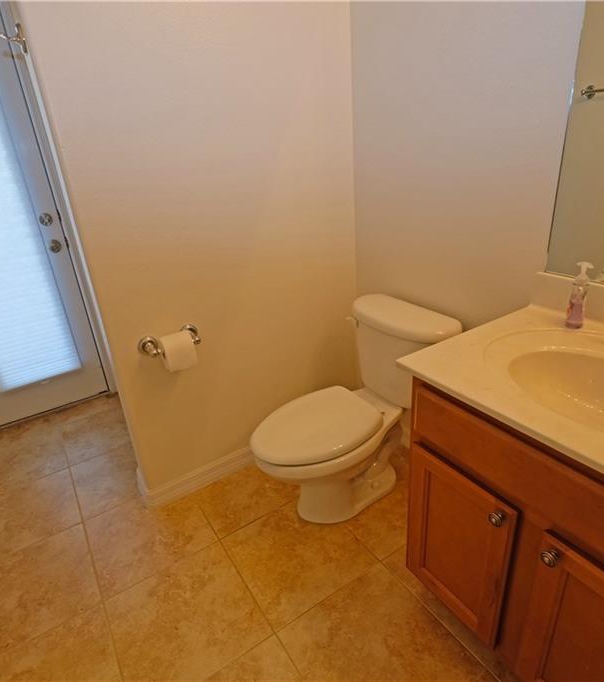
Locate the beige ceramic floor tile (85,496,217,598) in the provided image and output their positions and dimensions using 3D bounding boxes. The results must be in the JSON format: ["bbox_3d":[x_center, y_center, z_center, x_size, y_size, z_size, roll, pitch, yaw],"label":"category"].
[{"bbox_3d":[-0.578,0.723,1.617,0.403,0.010,0.403,-18,27,-29],"label":"beige ceramic floor tile"}]

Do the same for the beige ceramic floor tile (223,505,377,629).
[{"bbox_3d":[-0.017,0.735,1.494,0.403,0.010,0.403,-18,27,-29],"label":"beige ceramic floor tile"}]

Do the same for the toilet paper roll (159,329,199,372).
[{"bbox_3d":[-0.431,0.033,1.496,0.102,0.108,0.108,-17,26,-27],"label":"toilet paper roll"}]

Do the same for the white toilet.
[{"bbox_3d":[0.164,0.291,1.575,0.742,0.715,0.475,-17,26,-27],"label":"white toilet"}]

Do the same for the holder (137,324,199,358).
[{"bbox_3d":[-0.461,0.012,1.515,0.217,0.068,0.092,-17,26,-27],"label":"holder"}]

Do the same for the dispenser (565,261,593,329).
[{"bbox_3d":[0.702,-0.118,1.072,0.045,0.163,0.055,-6,23,-4],"label":"dispenser"}]

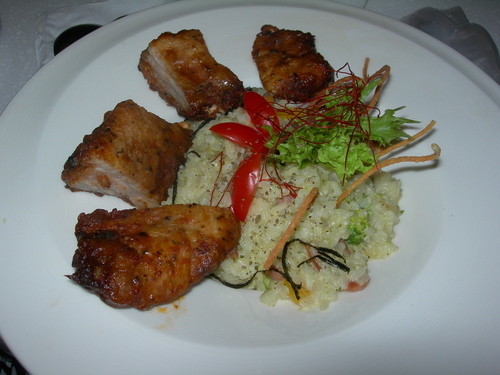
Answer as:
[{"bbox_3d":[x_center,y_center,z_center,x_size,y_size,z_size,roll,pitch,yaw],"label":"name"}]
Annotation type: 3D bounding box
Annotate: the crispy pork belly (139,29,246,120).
[{"bbox_3d":[-0.034,-0.066,0.324,0.037,0.018,0.063,-24,57,-20],"label":"crispy pork belly"}]

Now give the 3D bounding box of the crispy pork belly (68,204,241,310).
[{"bbox_3d":[-0.041,0.029,0.249,0.074,0.020,0.044,-5,53,-7],"label":"crispy pork belly"}]

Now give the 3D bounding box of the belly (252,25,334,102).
[{"bbox_3d":[0.025,-0.075,0.335,0.037,0.017,0.059,-10,54,-11],"label":"belly"}]

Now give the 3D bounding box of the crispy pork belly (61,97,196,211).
[{"bbox_3d":[-0.061,-0.018,0.284,0.047,0.020,0.051,22,54,13],"label":"crispy pork belly"}]

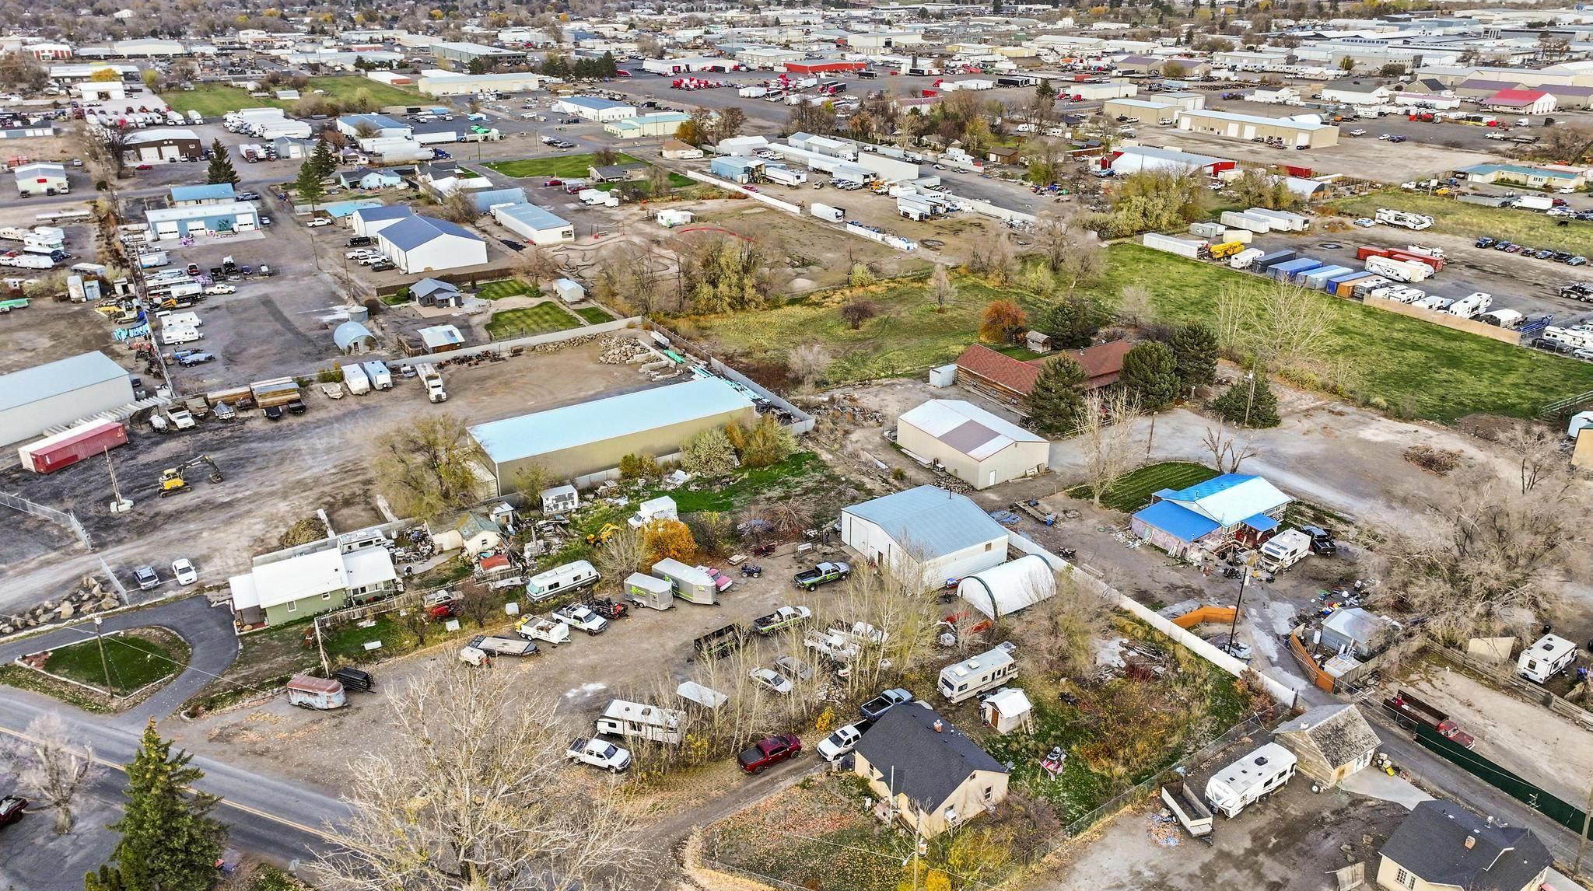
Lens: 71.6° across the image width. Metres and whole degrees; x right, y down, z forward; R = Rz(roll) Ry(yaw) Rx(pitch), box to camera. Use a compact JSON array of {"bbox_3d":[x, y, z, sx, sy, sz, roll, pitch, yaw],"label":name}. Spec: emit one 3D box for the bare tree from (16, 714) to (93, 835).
[{"bbox_3d":[-58.550,26.480,87.180,5.900,10.500,5.700,0,24,0],"label":"bare tree"}]

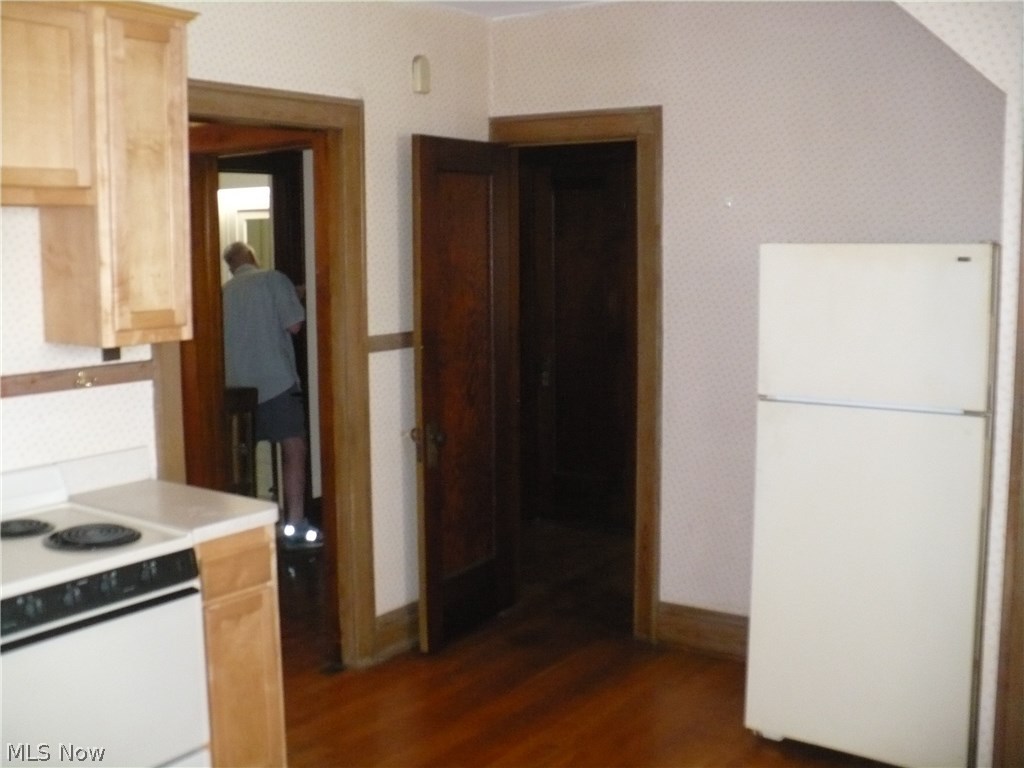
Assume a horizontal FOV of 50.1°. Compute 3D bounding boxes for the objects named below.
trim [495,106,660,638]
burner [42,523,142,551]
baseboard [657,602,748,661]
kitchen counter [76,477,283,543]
[{"bbox_3d":[0.255,-0.033,4.643,0.820,2.185,0.040,5,9,34],"label":"trim"},{"bbox_3d":[-1.039,0.375,2.722,0.226,0.022,0.226,0,7,0],"label":"burner"},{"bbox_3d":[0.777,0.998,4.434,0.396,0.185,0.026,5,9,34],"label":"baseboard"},{"bbox_3d":[-0.972,0.353,3.119,0.602,0.046,0.302,5,9,34],"label":"kitchen counter"}]

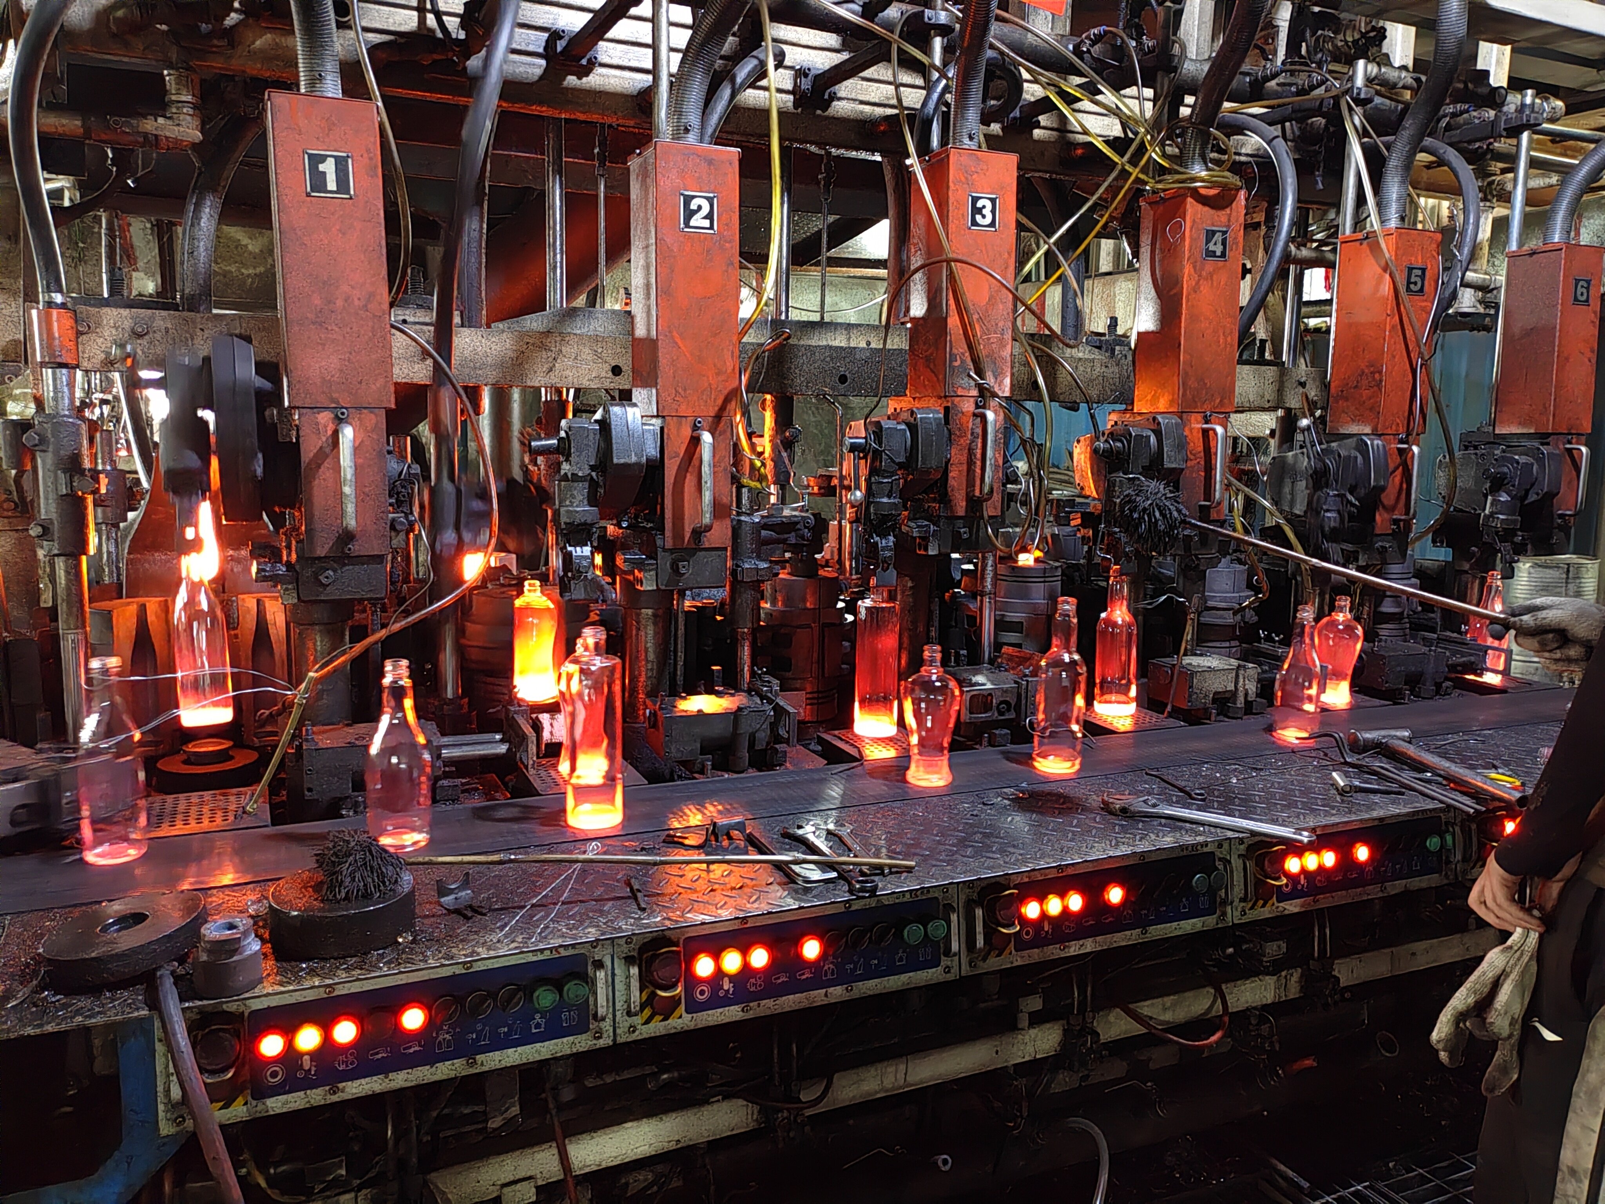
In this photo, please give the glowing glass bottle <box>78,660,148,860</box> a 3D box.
[{"bbox_3d":[-0.849,0.193,1.536,0.080,0.246,0.080,-3,9,-25],"label":"glowing glass bottle"}]

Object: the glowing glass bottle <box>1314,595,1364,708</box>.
[{"bbox_3d":[1.100,0.099,2.574,0.090,0.222,0.090,-3,9,-25],"label":"glowing glass bottle"}]

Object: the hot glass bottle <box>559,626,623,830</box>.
[{"bbox_3d":[-0.317,0.189,1.911,0.083,0.299,0.083,-3,9,-25],"label":"hot glass bottle"}]

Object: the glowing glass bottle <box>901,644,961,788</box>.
[{"bbox_3d":[0.198,0.174,1.943,0.090,0.217,0.090,1,8,0],"label":"glowing glass bottle"}]

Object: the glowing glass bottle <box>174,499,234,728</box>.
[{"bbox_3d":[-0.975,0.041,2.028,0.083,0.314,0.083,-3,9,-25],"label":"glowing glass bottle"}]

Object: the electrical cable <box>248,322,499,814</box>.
[{"bbox_3d":[-0.672,-0.055,1.961,0.384,0.758,0.200,-3,9,-25],"label":"electrical cable"}]

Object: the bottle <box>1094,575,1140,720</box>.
[{"bbox_3d":[0.615,0.079,2.444,0.079,0.279,0.079,1,8,0],"label":"bottle"}]

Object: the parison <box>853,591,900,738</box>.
[{"bbox_3d":[0.148,0.110,2.441,0.085,0.294,0.085,1,8,0],"label":"parison"}]

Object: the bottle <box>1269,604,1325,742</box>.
[{"bbox_3d":[1.006,0.141,2.522,0.088,0.268,0.088,-3,9,-25],"label":"bottle"}]

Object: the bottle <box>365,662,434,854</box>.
[{"bbox_3d":[-0.519,0.194,1.609,0.081,0.239,0.081,-3,9,-25],"label":"bottle"}]

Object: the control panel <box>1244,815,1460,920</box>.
[{"bbox_3d":[0.874,0.413,1.993,0.483,0.133,0.070,-3,3,-25],"label":"control panel"}]

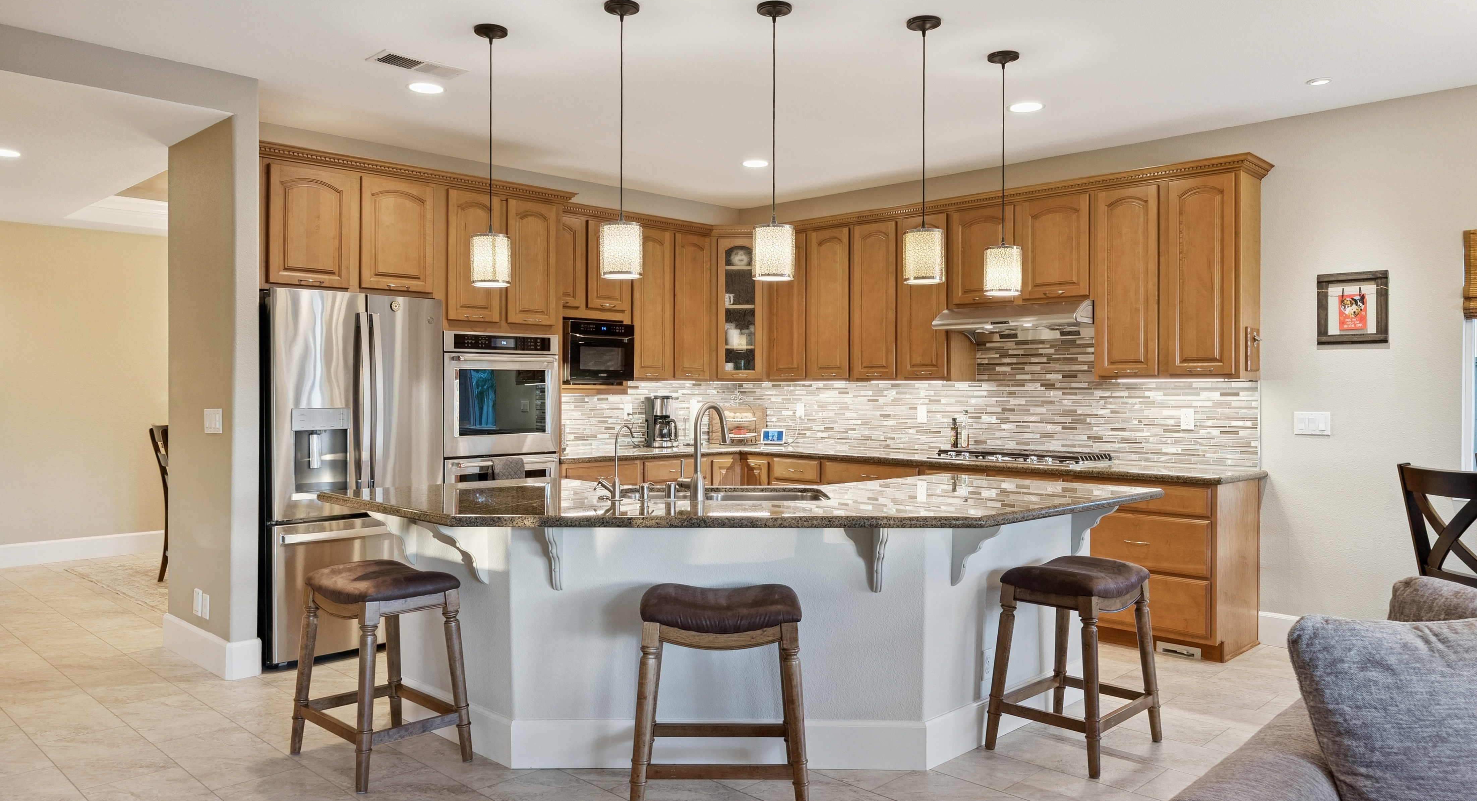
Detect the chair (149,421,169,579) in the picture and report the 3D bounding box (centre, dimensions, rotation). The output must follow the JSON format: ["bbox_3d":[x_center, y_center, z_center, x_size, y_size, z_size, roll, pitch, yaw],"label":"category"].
[{"bbox_3d":[-3.699,0.720,6.864,0.480,1.075,0.600,0,1,44],"label":"chair"}]

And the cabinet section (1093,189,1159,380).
[{"bbox_3d":[2.211,-0.635,5.474,0.372,1.039,0.336,1,1,44],"label":"cabinet section"}]

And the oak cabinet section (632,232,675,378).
[{"bbox_3d":[-0.696,-0.652,6.862,0.318,1.039,0.385,1,1,44],"label":"oak cabinet section"}]

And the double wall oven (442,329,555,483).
[{"bbox_3d":[-1.520,0.274,5.712,0.620,1.300,0.745,1,1,44],"label":"double wall oven"}]

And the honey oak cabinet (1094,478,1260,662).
[{"bbox_3d":[2.238,0.839,5.227,0.766,0.876,0.630,0,1,44],"label":"honey oak cabinet"}]

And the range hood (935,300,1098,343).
[{"bbox_3d":[1.683,-0.453,5.828,0.915,0.210,0.510,0,1,44],"label":"range hood"}]

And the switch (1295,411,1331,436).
[{"bbox_3d":[2.911,0.120,5.006,0.167,0.121,0.012,0,1,44],"label":"switch"}]

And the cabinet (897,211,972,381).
[{"bbox_3d":[1.274,-0.646,6.309,0.390,1.050,0.360,1,1,44],"label":"cabinet"}]

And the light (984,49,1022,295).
[{"bbox_3d":[1.130,-0.963,4.214,0.160,1.010,0.160,0,1,44],"label":"light"}]

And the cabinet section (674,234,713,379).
[{"bbox_3d":[-0.430,-0.655,7.138,0.318,1.039,0.380,1,1,44],"label":"cabinet section"}]

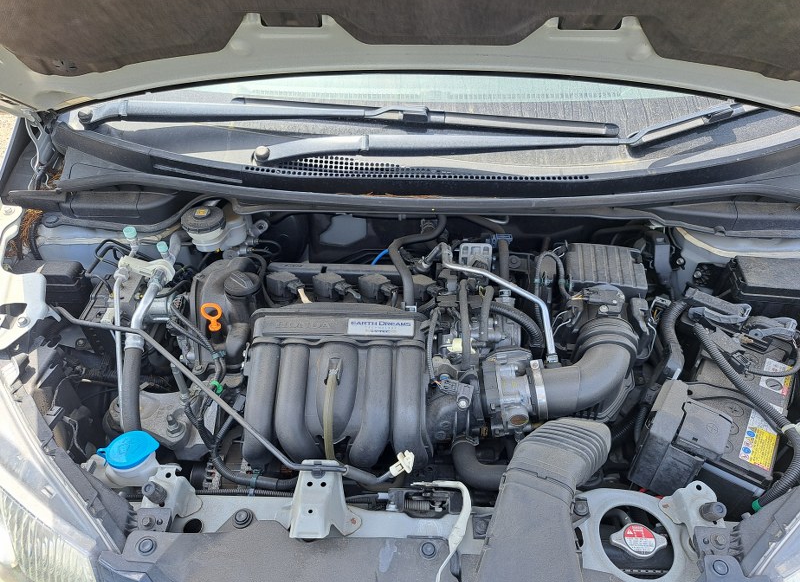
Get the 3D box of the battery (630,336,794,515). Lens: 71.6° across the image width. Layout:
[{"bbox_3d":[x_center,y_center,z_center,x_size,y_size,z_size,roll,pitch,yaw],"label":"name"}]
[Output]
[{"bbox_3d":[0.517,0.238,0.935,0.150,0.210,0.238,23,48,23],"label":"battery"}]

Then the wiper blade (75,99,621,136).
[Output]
[{"bbox_3d":[-0.104,-0.314,1.005,0.985,0.050,0.080,2,65,2],"label":"wiper blade"}]

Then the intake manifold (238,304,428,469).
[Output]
[{"bbox_3d":[-0.097,0.155,0.892,0.280,0.225,0.215,0,43,0],"label":"intake manifold"}]

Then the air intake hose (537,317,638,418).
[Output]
[{"bbox_3d":[0.288,0.119,0.865,0.150,0.110,0.140,0,43,0],"label":"air intake hose"}]

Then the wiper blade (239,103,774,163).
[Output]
[{"bbox_3d":[0.242,-0.281,0.996,1.000,0.055,0.115,-7,65,-8],"label":"wiper blade"}]

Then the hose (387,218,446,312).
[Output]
[{"bbox_3d":[0.029,-0.052,0.970,0.100,0.075,0.210,0,43,0],"label":"hose"}]

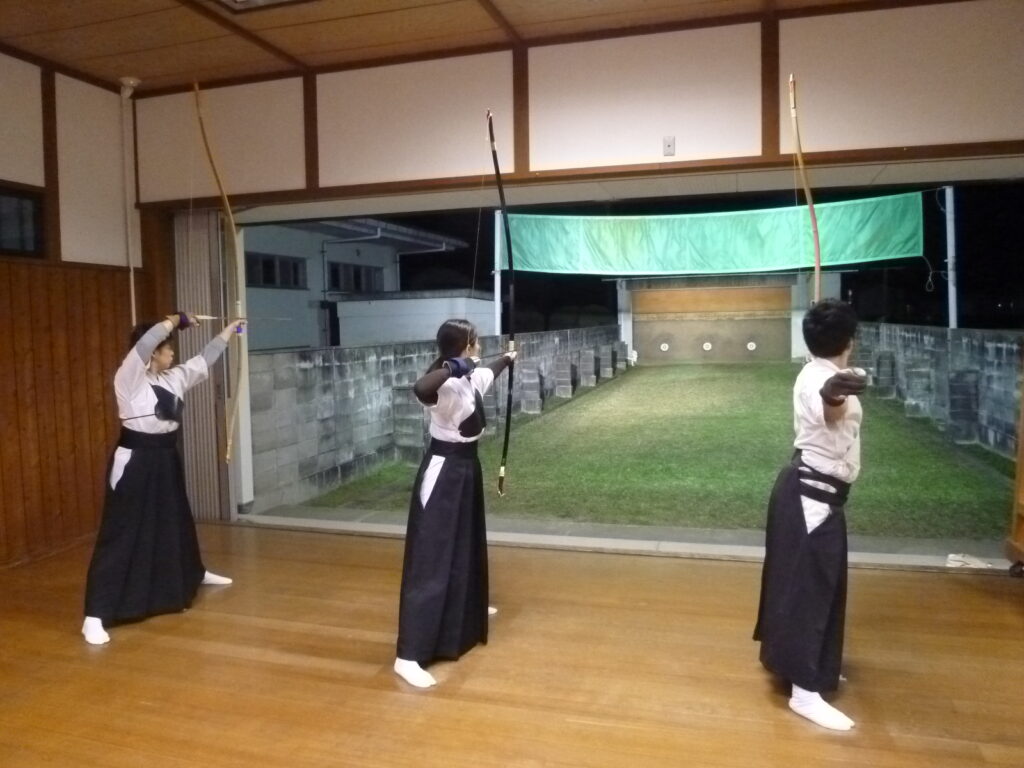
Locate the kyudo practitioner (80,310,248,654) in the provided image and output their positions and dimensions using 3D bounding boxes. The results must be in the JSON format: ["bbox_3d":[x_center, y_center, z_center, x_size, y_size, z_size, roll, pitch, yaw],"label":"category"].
[{"bbox_3d":[-1.837,0.419,3.954,0.442,1.558,1.065,1,5,17],"label":"kyudo practitioner"}]

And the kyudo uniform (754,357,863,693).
[{"bbox_3d":[1.212,0.528,3.017,0.452,1.266,0.874,1,5,17],"label":"kyudo uniform"}]

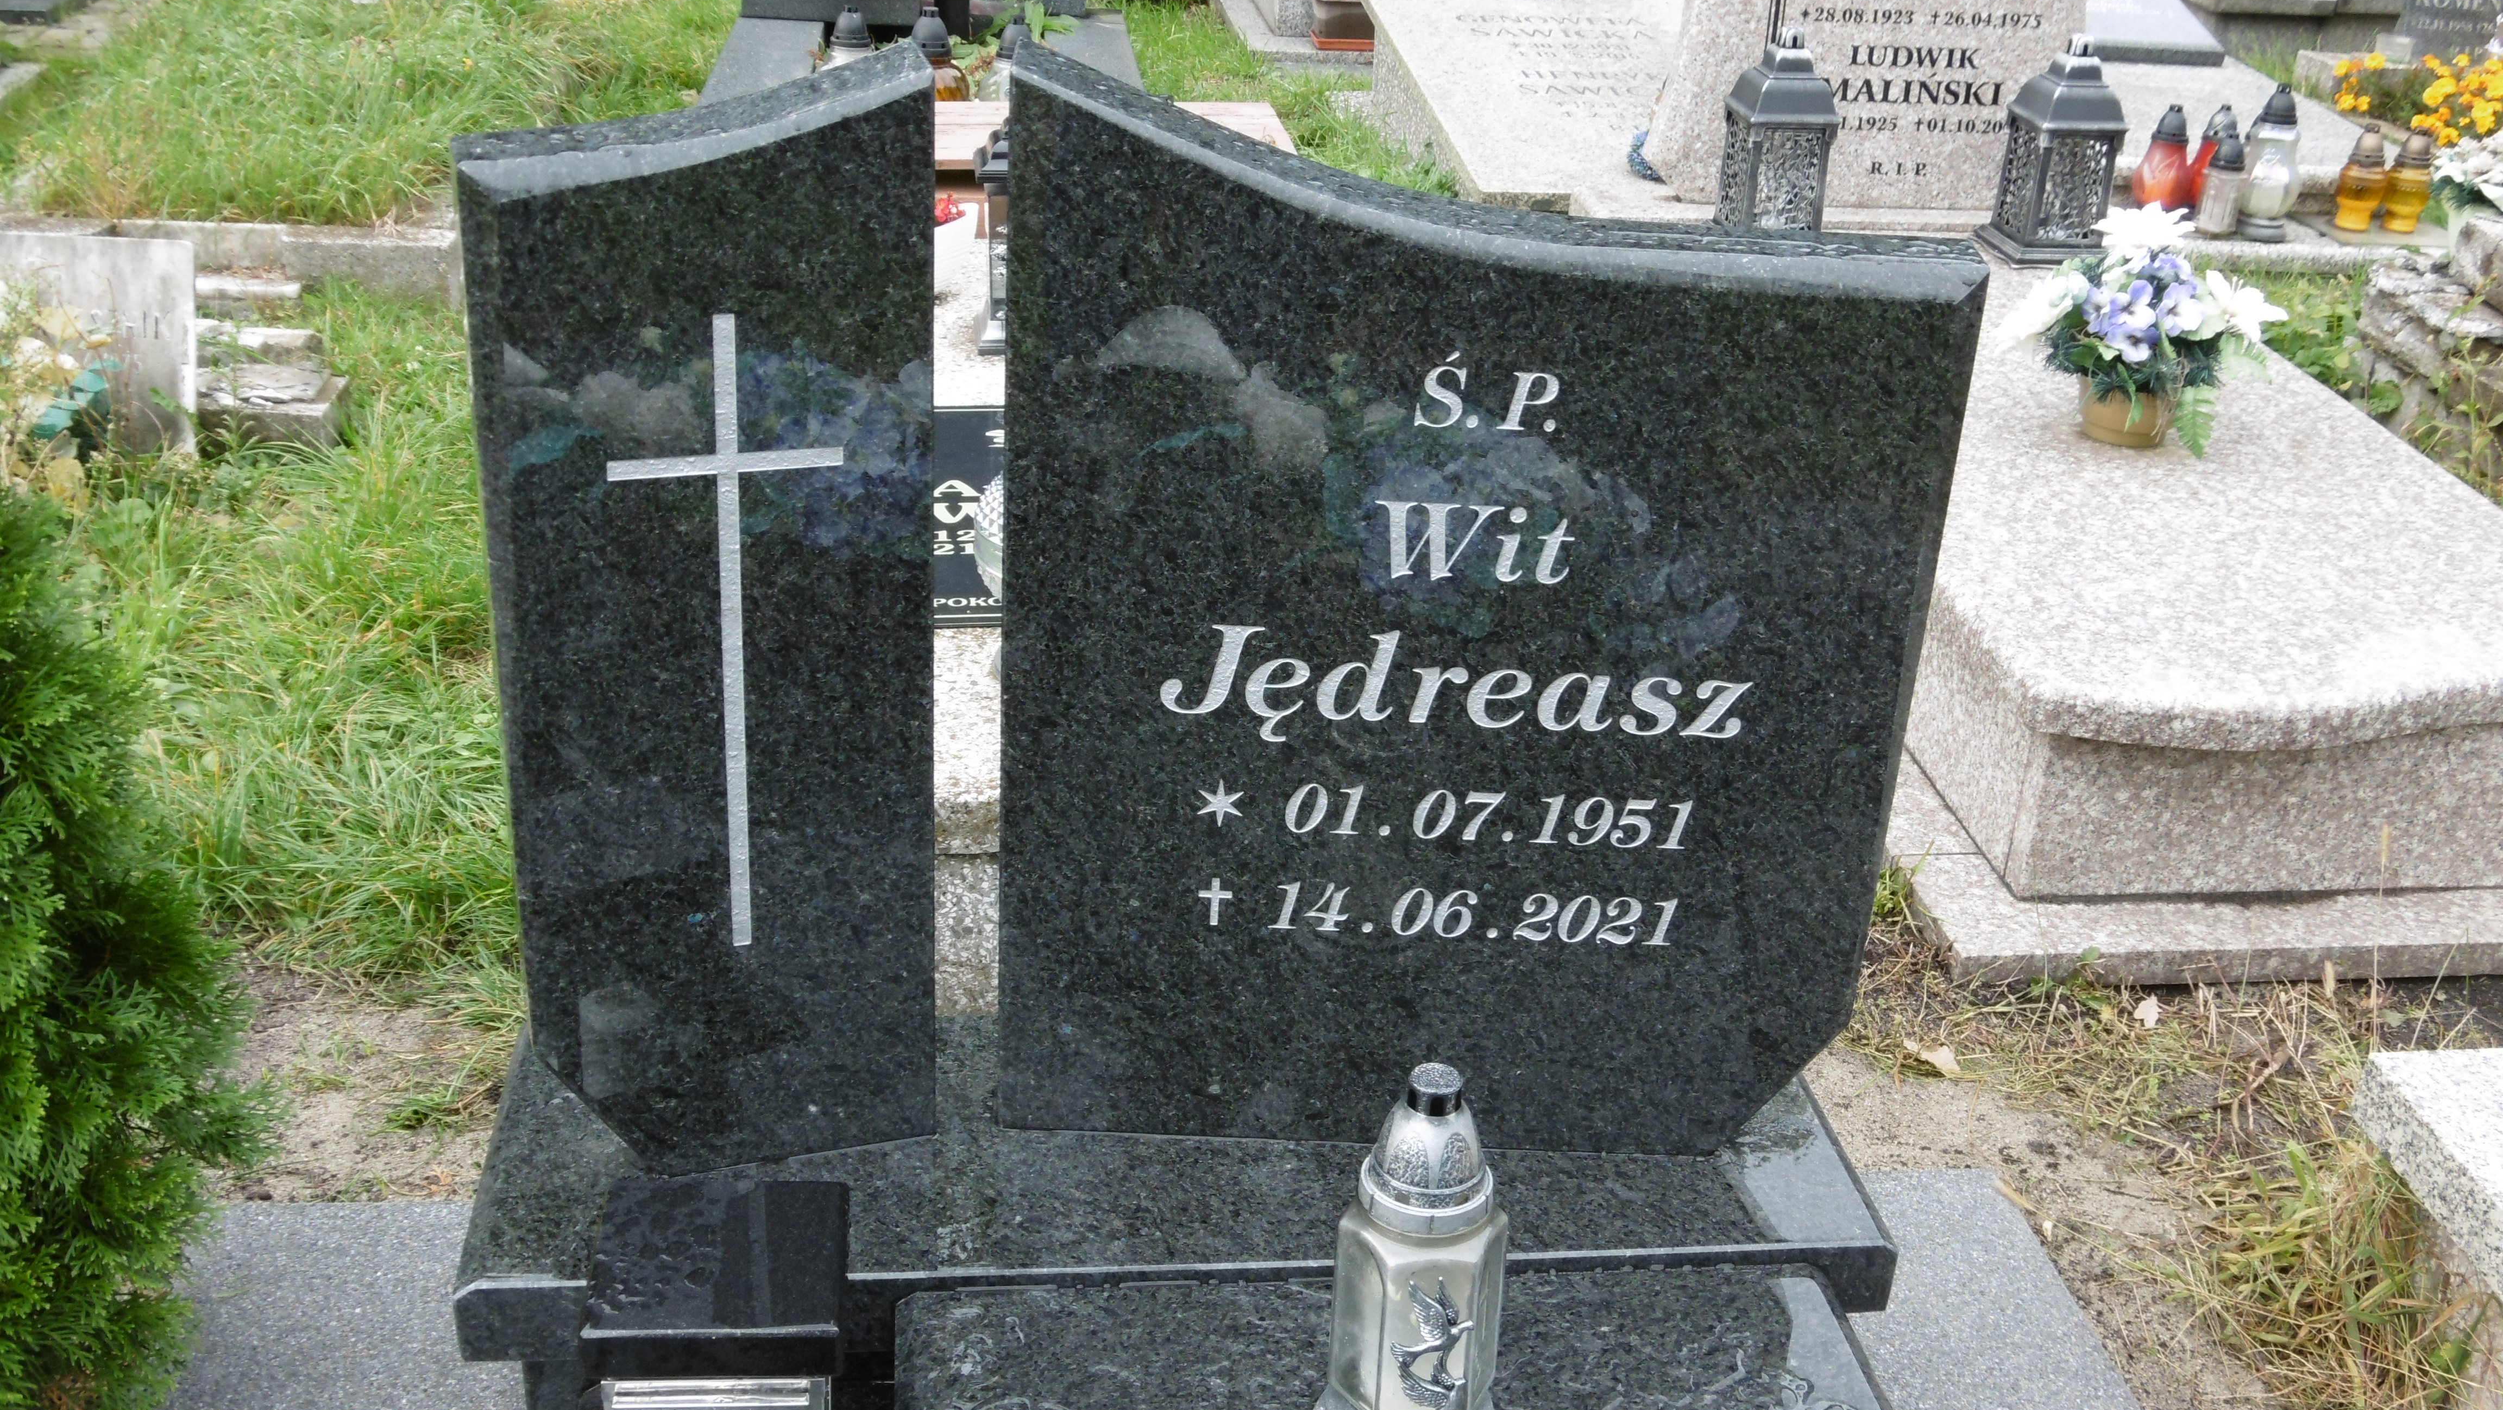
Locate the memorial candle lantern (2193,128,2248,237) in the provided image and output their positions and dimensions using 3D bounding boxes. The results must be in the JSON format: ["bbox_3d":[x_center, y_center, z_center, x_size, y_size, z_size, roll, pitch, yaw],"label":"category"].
[{"bbox_3d":[1.882,-1.012,5.305,0.085,0.190,0.085,0,25,-7],"label":"memorial candle lantern"}]

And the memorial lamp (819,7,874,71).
[{"bbox_3d":[-0.713,-1.110,4.816,0.105,0.222,0.105,0,27,-7],"label":"memorial lamp"}]

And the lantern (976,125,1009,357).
[{"bbox_3d":[-0.243,-0.587,3.192,0.142,0.330,0.142,0,27,-7],"label":"lantern"}]

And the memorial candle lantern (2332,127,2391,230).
[{"bbox_3d":[2.176,-1.037,5.381,0.092,0.198,0.092,0,25,-7],"label":"memorial candle lantern"}]

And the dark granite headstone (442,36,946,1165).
[{"bbox_3d":[-0.348,-0.037,1.780,0.277,0.768,0.073,-6,28,-19],"label":"dark granite headstone"}]

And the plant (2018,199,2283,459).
[{"bbox_3d":[1.150,-0.481,3.510,0.330,0.290,0.280,0,25,-7],"label":"plant"}]

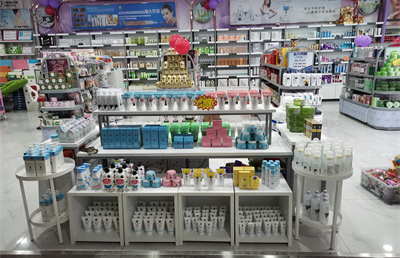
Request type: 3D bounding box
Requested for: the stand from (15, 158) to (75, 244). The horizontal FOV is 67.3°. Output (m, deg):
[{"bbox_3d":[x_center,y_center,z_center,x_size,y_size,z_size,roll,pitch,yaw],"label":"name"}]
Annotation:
[{"bbox_3d":[-1.152,0.554,2.327,0.402,0.557,0.402,-1,14,3],"label":"stand"}]

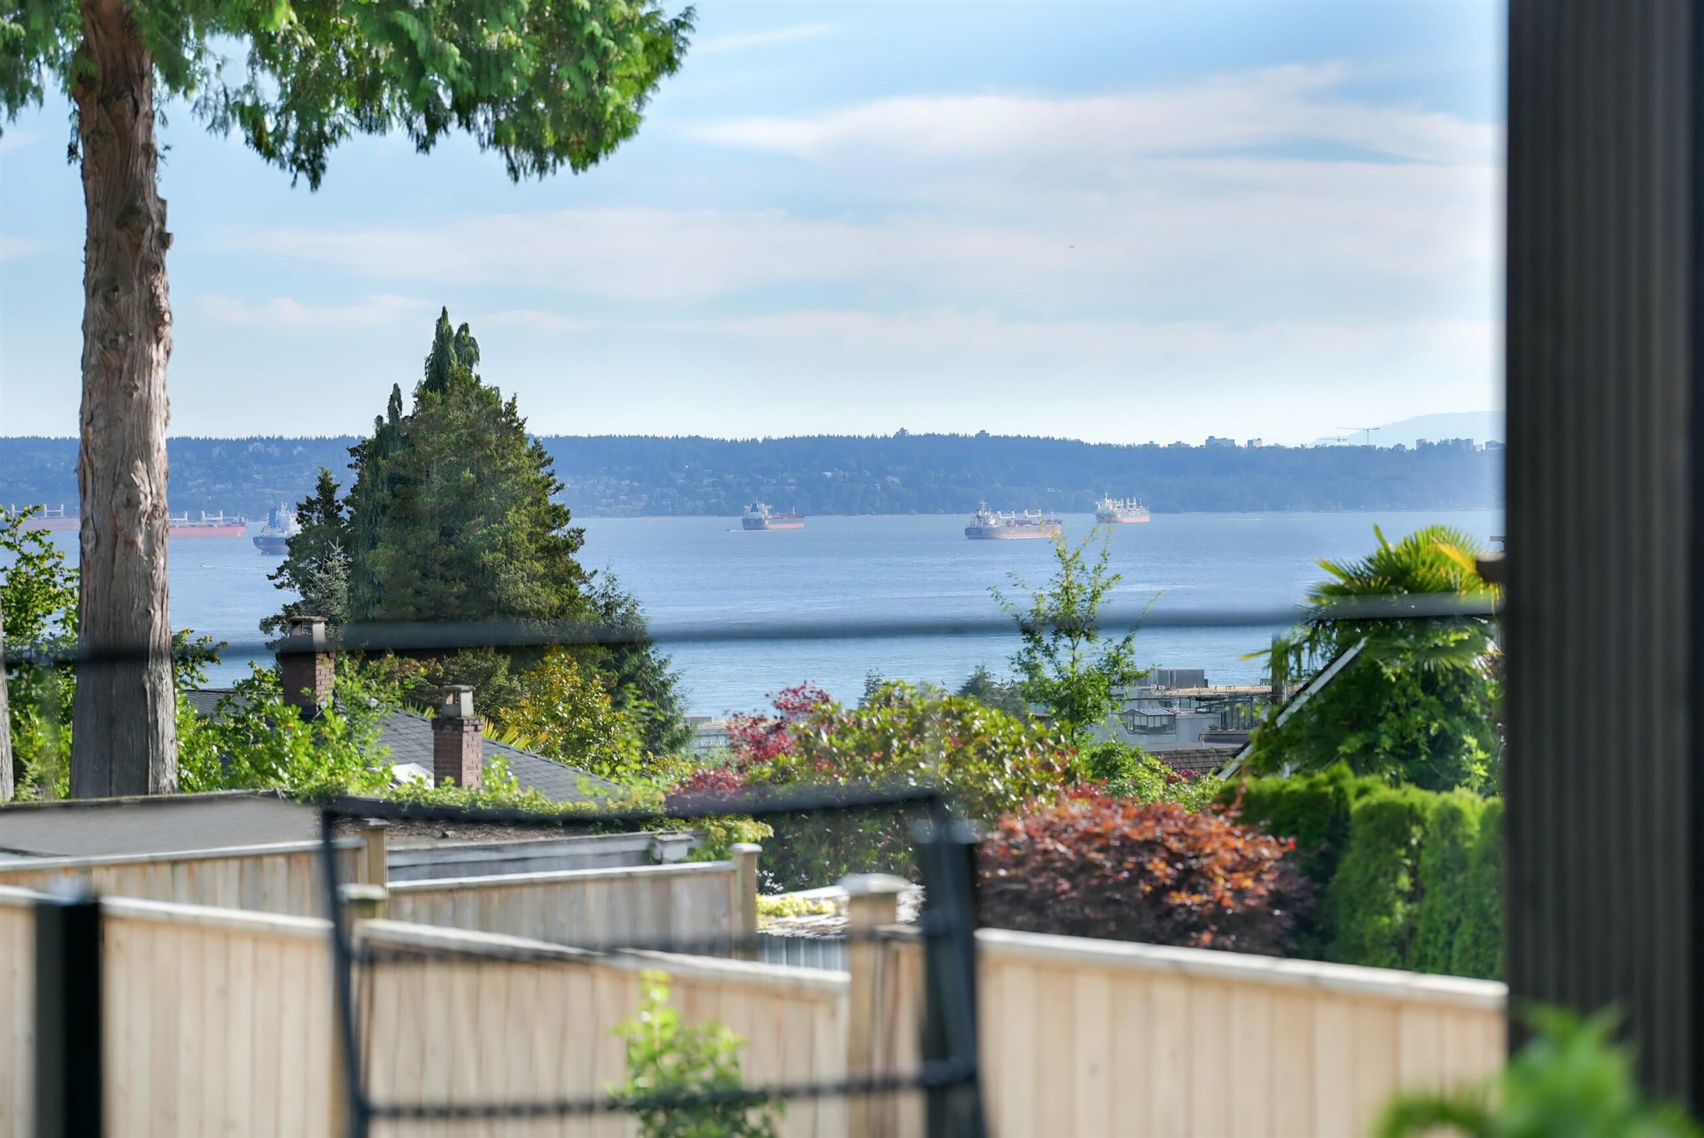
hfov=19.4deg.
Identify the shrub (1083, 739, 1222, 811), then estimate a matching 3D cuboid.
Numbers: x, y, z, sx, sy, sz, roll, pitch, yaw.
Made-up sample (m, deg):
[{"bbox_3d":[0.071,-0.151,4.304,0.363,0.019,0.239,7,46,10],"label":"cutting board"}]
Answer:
[{"bbox_3d":[2.783,1.958,46.000,1.500,1.300,1.400,0,1,0],"label":"shrub"}]

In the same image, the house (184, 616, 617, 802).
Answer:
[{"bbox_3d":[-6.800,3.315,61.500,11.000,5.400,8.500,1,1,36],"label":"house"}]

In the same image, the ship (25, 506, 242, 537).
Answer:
[{"bbox_3d":[-752.650,-49.896,5250.000,190.000,36.000,32.000,0,1,-14],"label":"ship"}]

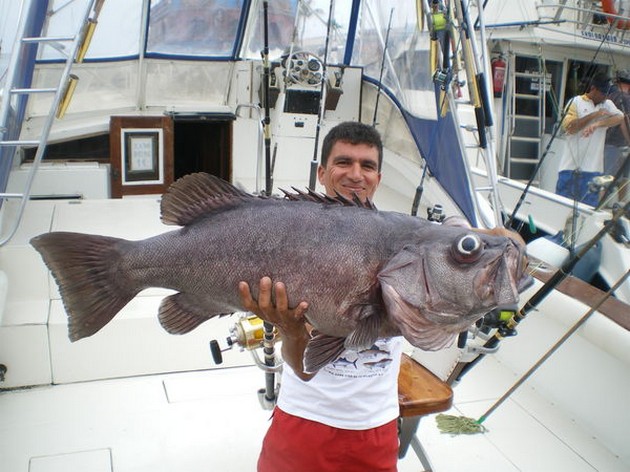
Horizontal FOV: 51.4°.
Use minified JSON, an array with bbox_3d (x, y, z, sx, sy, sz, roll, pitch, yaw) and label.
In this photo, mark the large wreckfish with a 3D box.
[{"bbox_3d":[-0.095,0.065,1.300,1.030,0.400,0.220,0,-2,15],"label":"large wreckfish"}]

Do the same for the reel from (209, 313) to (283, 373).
[{"bbox_3d":[-0.248,0.375,2.320,0.245,0.195,0.160,-2,9,-20],"label":"reel"}]

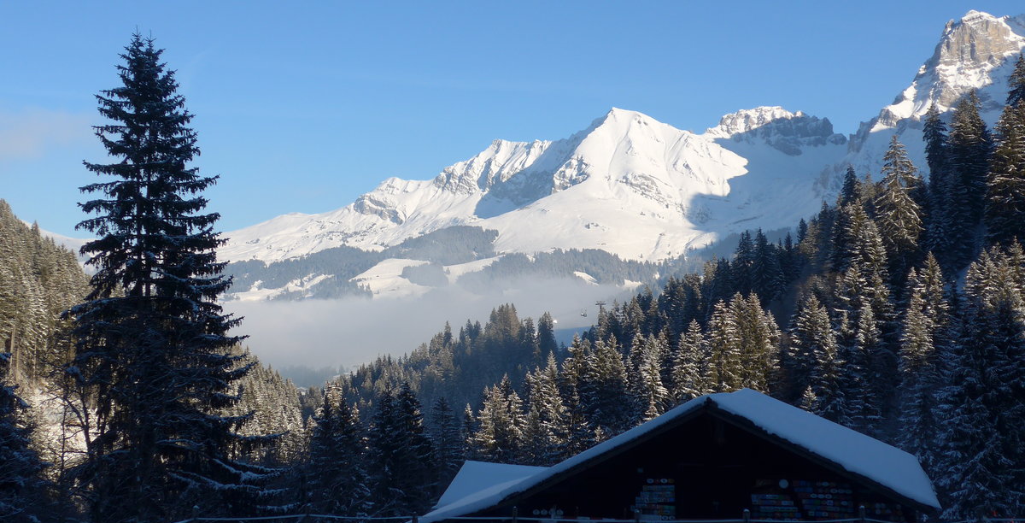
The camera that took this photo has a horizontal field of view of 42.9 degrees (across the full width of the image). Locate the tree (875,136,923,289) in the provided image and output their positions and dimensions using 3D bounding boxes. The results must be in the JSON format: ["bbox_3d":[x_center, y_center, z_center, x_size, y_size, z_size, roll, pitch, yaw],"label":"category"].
[{"bbox_3d":[54.883,-7.095,185.000,6.790,21.590,6.790,0,-4,0],"label":"tree"}]

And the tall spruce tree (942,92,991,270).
[{"bbox_3d":[57.495,-10.006,165.000,6.270,22.720,6.270,0,-4,0],"label":"tall spruce tree"}]

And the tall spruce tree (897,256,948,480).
[{"bbox_3d":[40.953,10.781,130.000,5.110,22.500,5.110,0,-4,0],"label":"tall spruce tree"}]

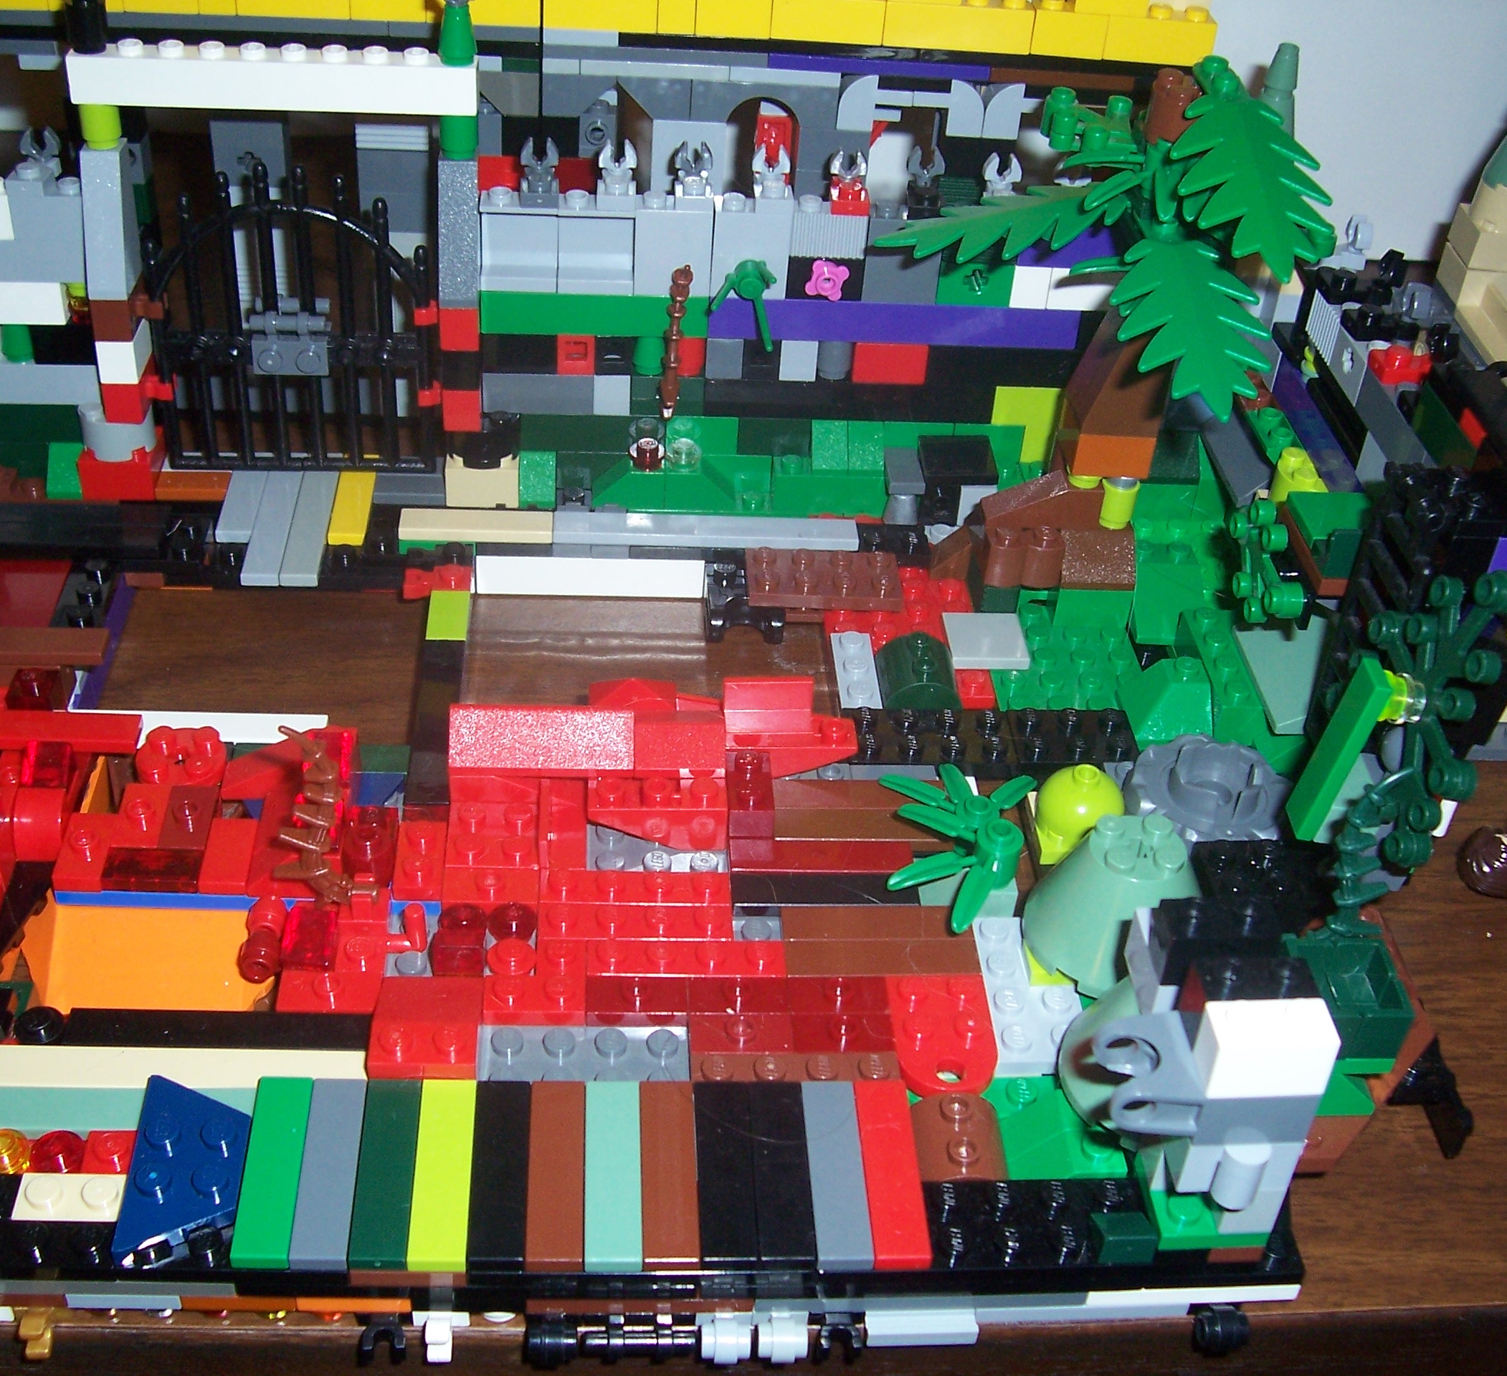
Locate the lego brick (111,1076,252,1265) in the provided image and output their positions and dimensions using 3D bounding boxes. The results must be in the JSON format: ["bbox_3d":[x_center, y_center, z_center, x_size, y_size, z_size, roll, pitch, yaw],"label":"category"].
[{"bbox_3d":[-0.080,0.068,0.256,0.016,0.005,0.032,1,37,-5],"label":"lego brick"}]

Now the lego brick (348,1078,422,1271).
[{"bbox_3d":[-0.052,0.069,0.255,0.008,0.003,0.032,1,36,-5],"label":"lego brick"}]

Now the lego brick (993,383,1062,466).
[{"bbox_3d":[0.061,-0.061,0.406,0.016,0.019,0.008,1,37,-5],"label":"lego brick"}]

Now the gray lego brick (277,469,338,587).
[{"bbox_3d":[-0.095,-0.036,0.388,0.008,0.003,0.048,0,37,-6],"label":"gray lego brick"}]

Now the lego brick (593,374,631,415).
[{"bbox_3d":[-0.031,-0.066,0.395,0.008,0.010,0.008,1,37,-5],"label":"lego brick"}]

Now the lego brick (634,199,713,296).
[{"bbox_3d":[-0.017,-0.093,0.376,0.016,0.020,0.008,1,35,-5],"label":"lego brick"}]

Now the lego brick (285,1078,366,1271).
[{"bbox_3d":[-0.060,0.069,0.256,0.008,0.003,0.032,1,37,-5],"label":"lego brick"}]

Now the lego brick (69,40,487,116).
[{"bbox_3d":[-0.095,-0.122,0.358,0.080,0.011,0.008,1,35,-5],"label":"lego brick"}]

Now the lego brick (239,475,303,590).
[{"bbox_3d":[-0.105,-0.037,0.399,0.008,0.003,0.048,1,37,-5],"label":"lego brick"}]

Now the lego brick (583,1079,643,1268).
[{"bbox_3d":[-0.020,0.069,0.257,0.008,0.003,0.032,1,37,-5],"label":"lego brick"}]

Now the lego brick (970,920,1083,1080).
[{"bbox_3d":[0.046,0.050,0.297,0.016,0.005,0.032,1,37,-5],"label":"lego brick"}]

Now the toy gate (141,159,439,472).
[{"bbox_3d":[-0.098,-0.076,0.379,0.060,0.071,0.005,1,36,-5],"label":"toy gate"}]

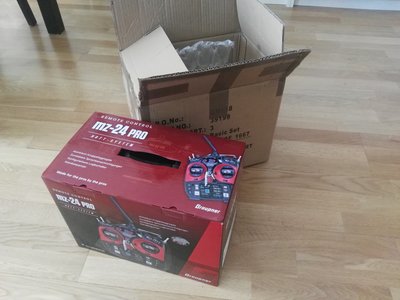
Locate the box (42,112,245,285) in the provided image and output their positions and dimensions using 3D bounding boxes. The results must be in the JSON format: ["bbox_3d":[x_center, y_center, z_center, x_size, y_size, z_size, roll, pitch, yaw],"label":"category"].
[{"bbox_3d":[-0.104,0.116,0.765,0.365,0.281,0.208,12,47,12],"label":"box"}]

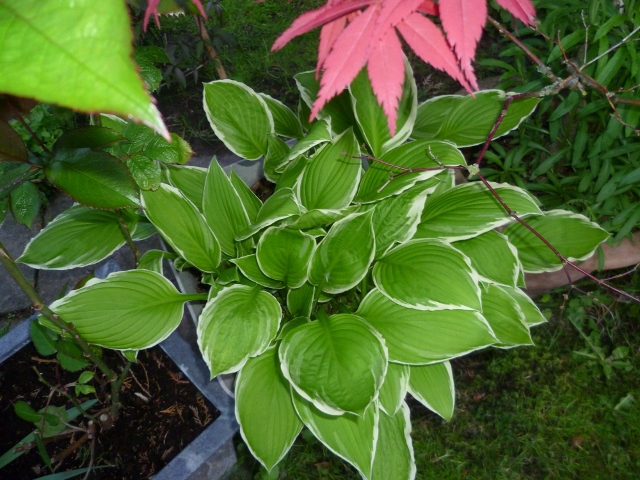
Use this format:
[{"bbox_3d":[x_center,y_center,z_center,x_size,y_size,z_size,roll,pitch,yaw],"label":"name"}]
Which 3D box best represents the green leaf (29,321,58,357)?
[{"bbox_3d":[-0.409,0.146,0.769,0.042,0.013,0.059,-33,96,-22],"label":"green leaf"}]

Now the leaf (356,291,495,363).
[{"bbox_3d":[0.152,0.123,0.745,0.210,0.035,0.112,16,54,-2],"label":"leaf"}]

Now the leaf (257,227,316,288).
[{"bbox_3d":[-0.054,0.026,0.810,0.092,0.040,0.094,-3,78,-1],"label":"leaf"}]

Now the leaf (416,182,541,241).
[{"bbox_3d":[0.261,-0.047,0.847,0.223,0.035,0.105,-6,50,-16],"label":"leaf"}]

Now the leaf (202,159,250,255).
[{"bbox_3d":[-0.161,-0.056,0.865,0.075,0.030,0.167,-12,79,-12],"label":"leaf"}]

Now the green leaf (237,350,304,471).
[{"bbox_3d":[-0.068,0.226,0.706,0.098,0.030,0.172,2,81,2],"label":"green leaf"}]

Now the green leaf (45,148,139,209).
[{"bbox_3d":[-0.184,-0.050,0.424,0.086,0.016,0.050,28,56,-1],"label":"green leaf"}]

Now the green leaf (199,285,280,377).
[{"bbox_3d":[-0.133,0.143,0.795,0.115,0.040,0.142,26,86,10],"label":"green leaf"}]

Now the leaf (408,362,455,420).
[{"bbox_3d":[0.184,0.240,0.870,0.085,0.030,0.140,-21,98,-9],"label":"leaf"}]

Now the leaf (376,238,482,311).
[{"bbox_3d":[0.161,0.054,0.760,0.169,0.035,0.112,24,56,1],"label":"leaf"}]

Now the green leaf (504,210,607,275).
[{"bbox_3d":[0.391,0.003,0.860,0.202,0.032,0.110,-1,53,-8],"label":"green leaf"}]

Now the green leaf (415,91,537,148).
[{"bbox_3d":[0.289,-0.225,0.950,0.251,0.035,0.105,-13,57,-9],"label":"green leaf"}]

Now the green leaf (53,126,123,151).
[{"bbox_3d":[-0.206,-0.086,0.460,0.065,0.012,0.036,-7,43,0],"label":"green leaf"}]

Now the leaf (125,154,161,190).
[{"bbox_3d":[-0.194,-0.075,0.578,0.034,0.012,0.044,-20,83,-12],"label":"leaf"}]

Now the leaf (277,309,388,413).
[{"bbox_3d":[0.019,0.161,0.682,0.132,0.042,0.146,-20,96,-14],"label":"leaf"}]

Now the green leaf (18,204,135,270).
[{"bbox_3d":[-0.409,-0.006,0.873,0.206,0.032,0.105,-21,55,-5],"label":"green leaf"}]

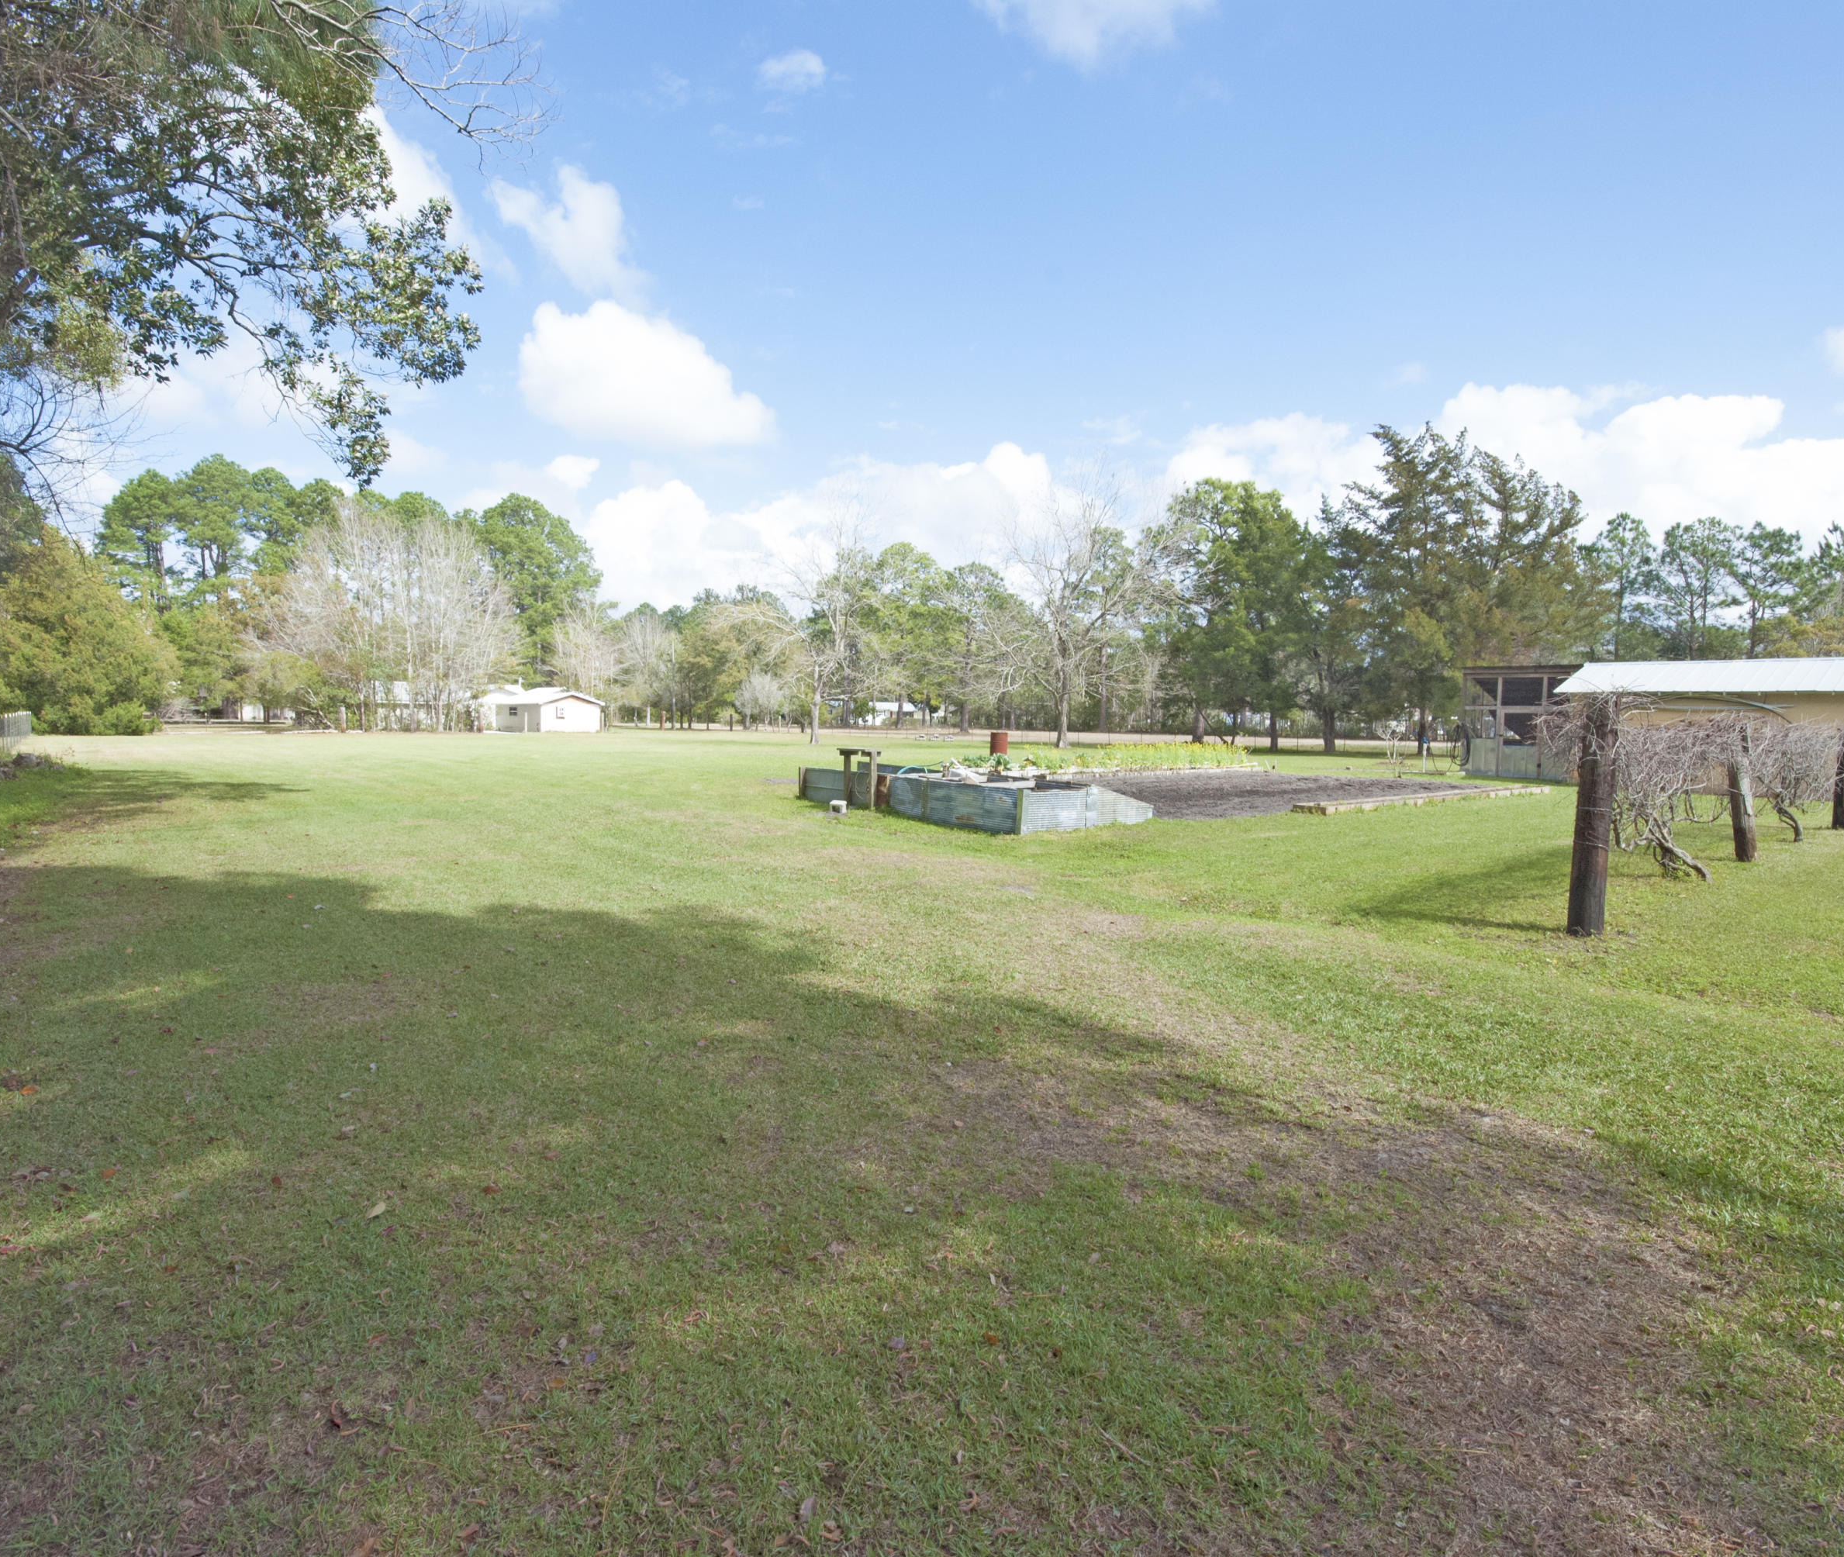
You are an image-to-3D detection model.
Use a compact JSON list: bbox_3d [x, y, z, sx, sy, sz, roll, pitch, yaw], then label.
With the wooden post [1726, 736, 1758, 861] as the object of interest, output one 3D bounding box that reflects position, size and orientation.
[{"bbox_3d":[9.586,0.218,11.334,0.250,1.550,0.250,-2,4,41],"label":"wooden post"}]

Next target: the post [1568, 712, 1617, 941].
[{"bbox_3d":[5.093,0.311,7.361,0.260,1.750,0.260,3,4,35],"label":"post"}]

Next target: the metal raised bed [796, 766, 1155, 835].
[{"bbox_3d":[0.522,0.241,17.298,2.900,0.620,7.400,-2,4,-33],"label":"metal raised bed"}]

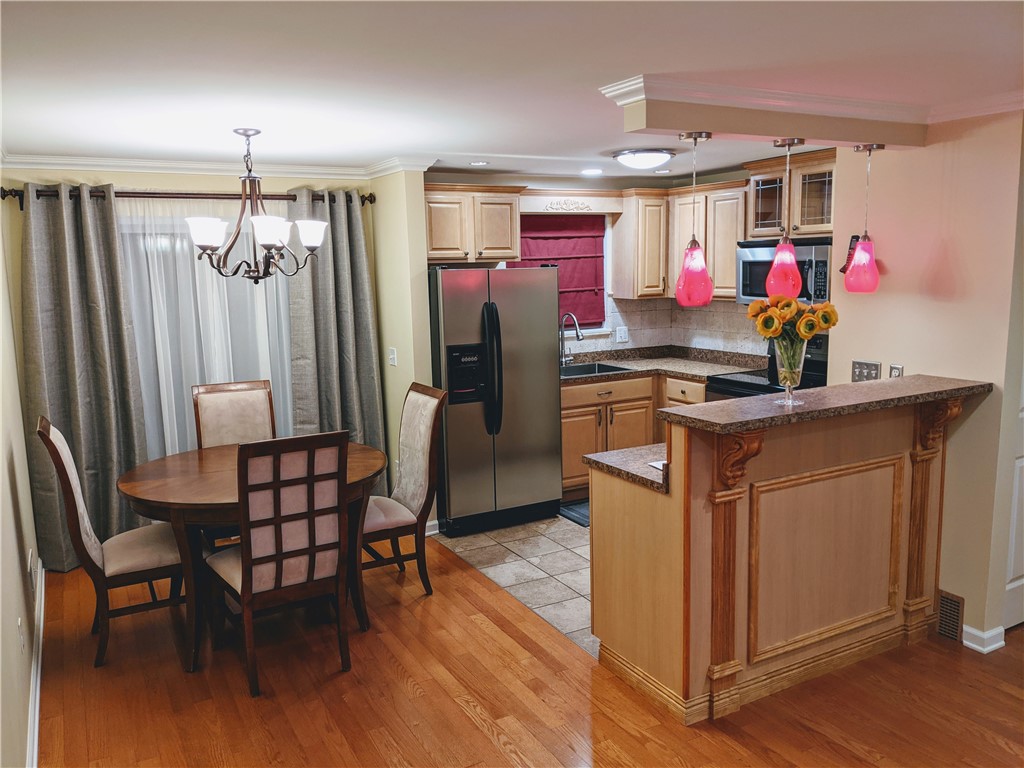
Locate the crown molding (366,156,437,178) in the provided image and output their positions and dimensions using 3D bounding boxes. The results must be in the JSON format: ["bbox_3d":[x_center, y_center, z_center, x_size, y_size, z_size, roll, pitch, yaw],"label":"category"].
[{"bbox_3d":[-0.744,-1.387,5.220,0.259,0.099,0.776,-6,10,-28],"label":"crown molding"}]

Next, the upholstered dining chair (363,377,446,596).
[{"bbox_3d":[-0.692,0.578,4.279,0.610,1.085,0.480,-6,10,-28],"label":"upholstered dining chair"}]

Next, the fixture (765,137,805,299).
[{"bbox_3d":[1.114,-0.663,3.243,0.150,0.638,0.150,-6,10,-28],"label":"fixture"}]

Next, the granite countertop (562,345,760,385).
[{"bbox_3d":[0.974,-0.125,6.227,1.647,0.139,1.170,-6,9,-28],"label":"granite countertop"}]

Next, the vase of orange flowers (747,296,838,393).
[{"bbox_3d":[1.055,-0.134,3.022,0.318,0.393,0.288,-6,9,-28],"label":"vase of orange flowers"}]

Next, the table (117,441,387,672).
[{"bbox_3d":[-1.289,0.790,4.088,1.273,0.766,1.273,-6,10,-28],"label":"table"}]

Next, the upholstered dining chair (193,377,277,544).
[{"bbox_3d":[-1.515,0.574,4.592,0.477,1.101,0.646,-6,9,-28],"label":"upholstered dining chair"}]

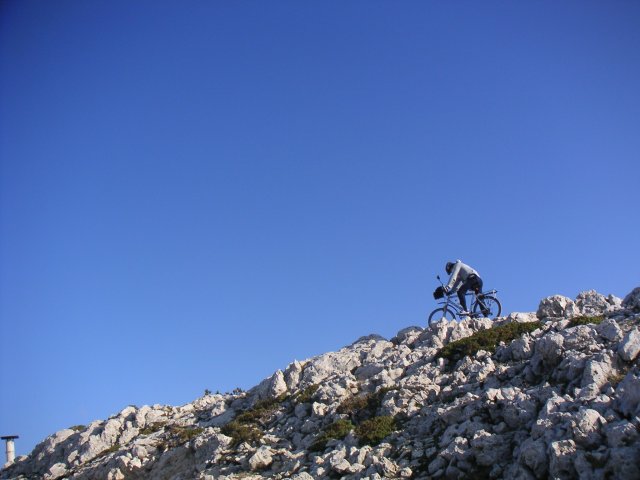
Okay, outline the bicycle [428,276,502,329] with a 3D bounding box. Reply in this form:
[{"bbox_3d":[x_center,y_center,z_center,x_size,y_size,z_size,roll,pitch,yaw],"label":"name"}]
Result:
[{"bbox_3d":[3.365,1.512,16.289,1.760,1.280,0.620,-17,-15,12],"label":"bicycle"}]

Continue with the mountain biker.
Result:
[{"bbox_3d":[3.477,1.167,16.294,1.020,1.330,0.550,-12,-14,13],"label":"mountain biker"}]

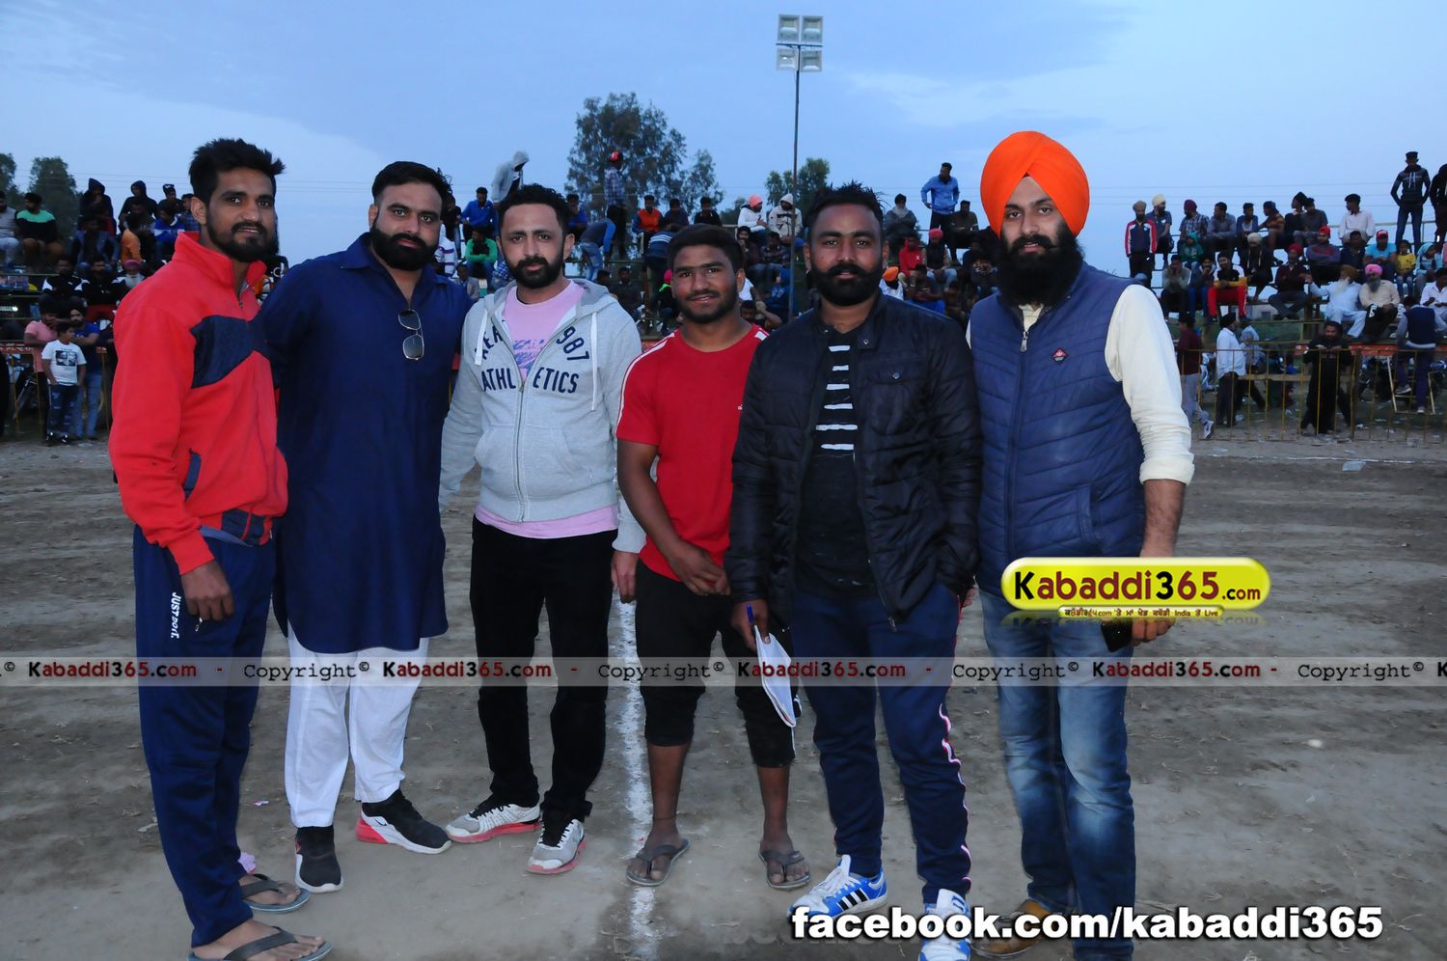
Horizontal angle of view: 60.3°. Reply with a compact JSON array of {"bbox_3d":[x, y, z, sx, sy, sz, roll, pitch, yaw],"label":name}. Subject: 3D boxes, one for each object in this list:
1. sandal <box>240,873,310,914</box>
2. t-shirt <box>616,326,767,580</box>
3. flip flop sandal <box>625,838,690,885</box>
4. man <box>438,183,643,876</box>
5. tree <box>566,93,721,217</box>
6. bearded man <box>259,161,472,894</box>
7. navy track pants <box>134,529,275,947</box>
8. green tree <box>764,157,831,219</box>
[{"bbox_3d":[-1.147,0.987,3.000,0.290,0.065,0.110,0,6,-4],"label":"sandal"},{"bbox_3d":[-0.027,-0.068,3.130,0.470,0.635,0.270,0,6,0],"label":"t-shirt"},{"bbox_3d":[-0.158,0.962,3.221,0.105,0.060,0.260,2,7,15],"label":"flip flop sandal"},{"bbox_3d":[-0.480,0.115,3.201,0.560,1.720,0.420,2,6,14],"label":"man"},{"bbox_3d":[-2.858,-8.738,44.565,5.600,10.050,5.600,0,6,0],"label":"tree"},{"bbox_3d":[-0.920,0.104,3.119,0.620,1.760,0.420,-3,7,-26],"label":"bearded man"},{"bbox_3d":[-1.135,0.519,2.772,0.310,0.930,0.420,1,6,10],"label":"navy track pants"},{"bbox_3d":[2.737,-7.938,46.452,3.200,8.040,3.200,0,6,0],"label":"green tree"}]

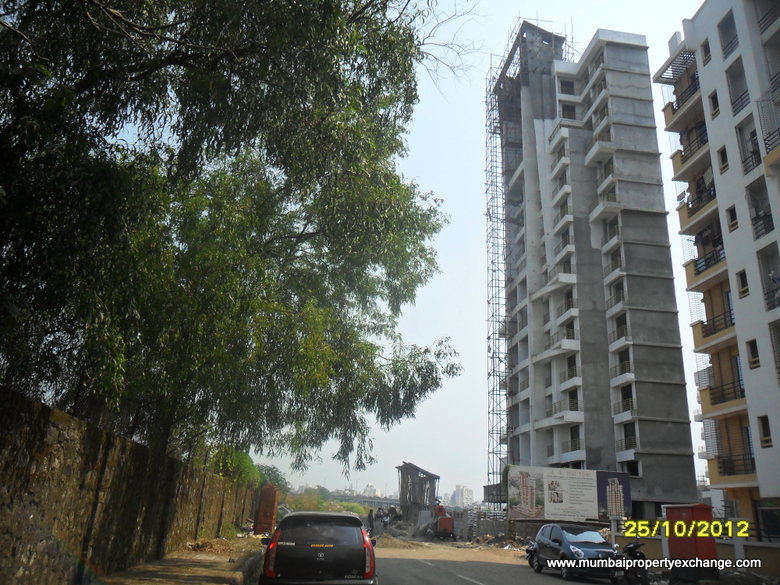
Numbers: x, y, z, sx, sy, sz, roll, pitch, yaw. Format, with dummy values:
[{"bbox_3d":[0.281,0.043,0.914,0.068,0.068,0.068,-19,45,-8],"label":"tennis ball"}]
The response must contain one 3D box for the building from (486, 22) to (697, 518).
[{"bbox_3d":[17.713,-3.897,61.639,11.000,54.300,20.500,5,-20,-5],"label":"building"}]

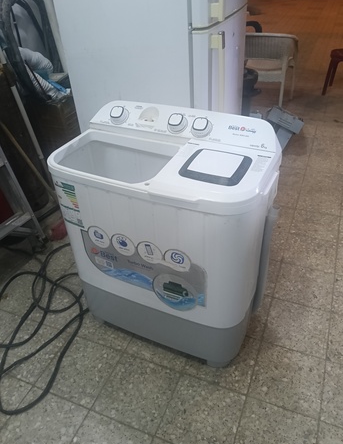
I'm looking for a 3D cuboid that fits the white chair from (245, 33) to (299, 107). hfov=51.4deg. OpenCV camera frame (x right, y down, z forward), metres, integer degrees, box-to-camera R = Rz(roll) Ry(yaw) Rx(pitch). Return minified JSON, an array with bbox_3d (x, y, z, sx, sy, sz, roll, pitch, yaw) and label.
[{"bbox_3d":[1.069,-1.710,3.941,0.550,0.720,0.530,15,39,26],"label":"white chair"}]

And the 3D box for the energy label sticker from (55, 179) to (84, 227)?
[{"bbox_3d":[-0.362,-0.062,1.265,0.103,0.175,0.012,20,41,31],"label":"energy label sticker"}]

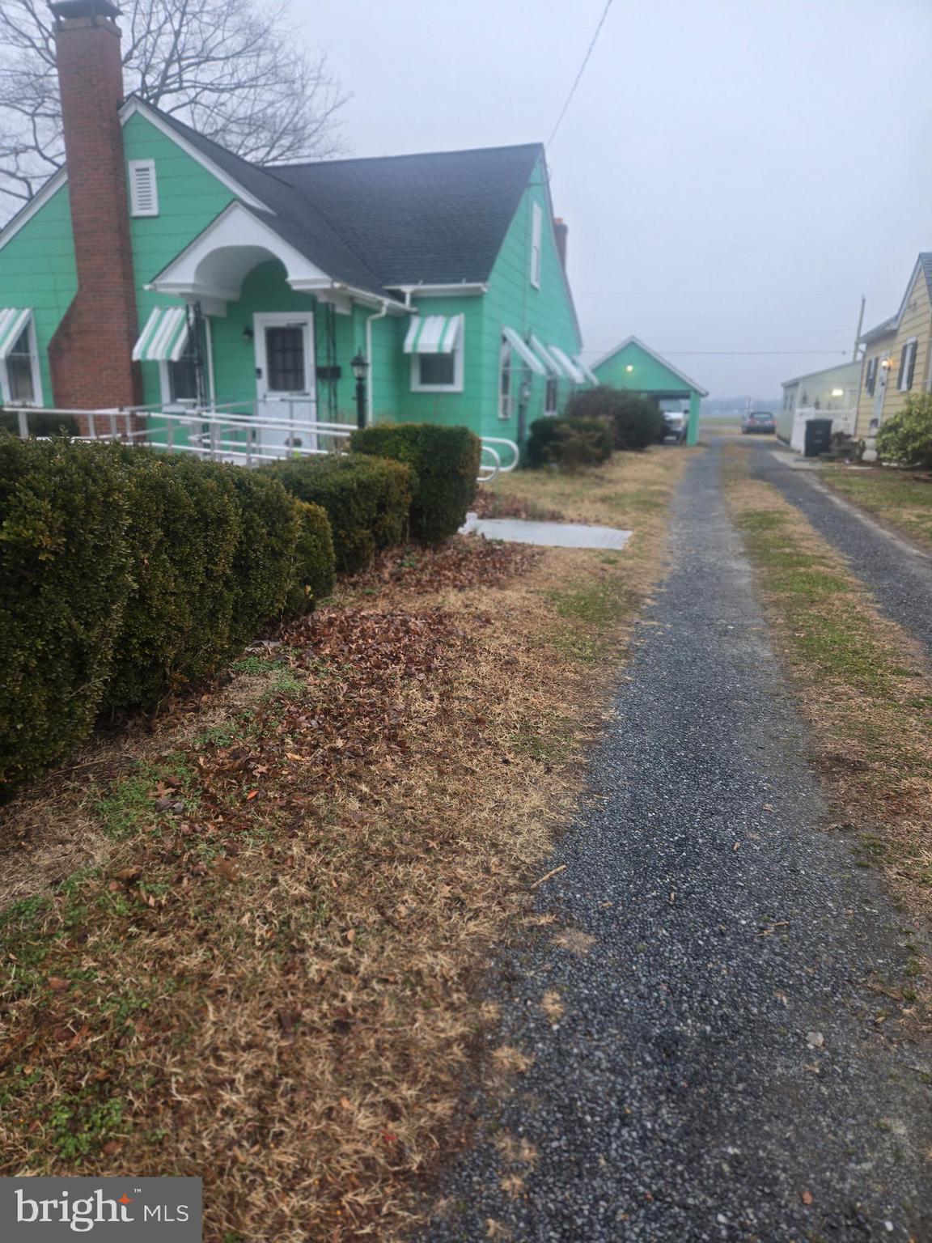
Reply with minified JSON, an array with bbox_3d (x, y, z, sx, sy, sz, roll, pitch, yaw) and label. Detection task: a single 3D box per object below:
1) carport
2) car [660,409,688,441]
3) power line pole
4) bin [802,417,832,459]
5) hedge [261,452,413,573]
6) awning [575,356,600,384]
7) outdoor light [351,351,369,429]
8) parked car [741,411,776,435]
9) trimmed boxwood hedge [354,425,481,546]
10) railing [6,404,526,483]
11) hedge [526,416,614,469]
[{"bbox_3d":[7.452,-9.925,35.933,6.120,4.196,6.400,5,15,16],"label":"carport"},{"bbox_3d":[8.867,-8.841,36.507,1.920,1.850,5.000,5,15,16],"label":"car"},{"bbox_3d":[27.434,-17.978,58.167,0.260,9.378,0.260,5,15,16],"label":"power line pole"},{"bbox_3d":[10.700,-5.524,24.984,0.690,1.100,0.800,5,15,16],"label":"bin"},{"bbox_3d":[-1.014,-0.987,7.150,1.130,0.820,1.200,5,15,16],"label":"hedge"},{"bbox_3d":[3.246,-6.681,22.061,0.610,0.730,1.100,5,15,16],"label":"awning"},{"bbox_3d":[-1.100,-1.941,8.725,0.210,1.821,0.210,5,15,16],"label":"outdoor light"},{"bbox_3d":[19.347,-13.164,54.629,1.720,1.450,4.400,4,15,11],"label":"parked car"},{"bbox_3d":[-0.506,-1.427,8.334,1.110,1.040,1.000,5,15,16],"label":"trimmed boxwood hedge"},{"bbox_3d":[-2.376,-2.262,10.856,6.500,1.300,2.850,5,15,16],"label":"railing"},{"bbox_3d":[2.311,-3.945,18.082,1.450,1.080,1.900,5,15,16],"label":"hedge"}]

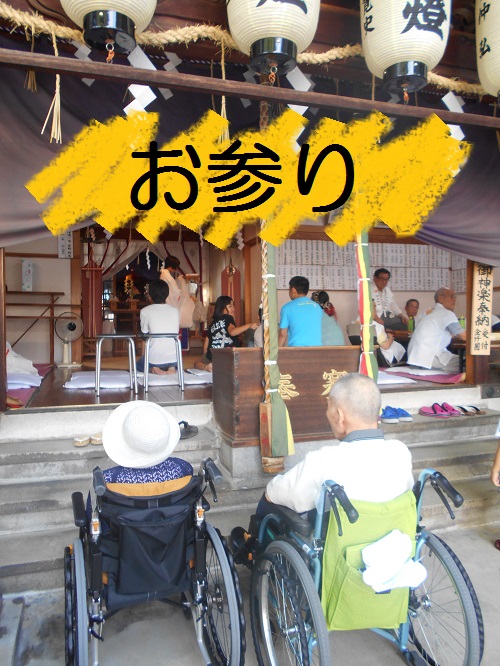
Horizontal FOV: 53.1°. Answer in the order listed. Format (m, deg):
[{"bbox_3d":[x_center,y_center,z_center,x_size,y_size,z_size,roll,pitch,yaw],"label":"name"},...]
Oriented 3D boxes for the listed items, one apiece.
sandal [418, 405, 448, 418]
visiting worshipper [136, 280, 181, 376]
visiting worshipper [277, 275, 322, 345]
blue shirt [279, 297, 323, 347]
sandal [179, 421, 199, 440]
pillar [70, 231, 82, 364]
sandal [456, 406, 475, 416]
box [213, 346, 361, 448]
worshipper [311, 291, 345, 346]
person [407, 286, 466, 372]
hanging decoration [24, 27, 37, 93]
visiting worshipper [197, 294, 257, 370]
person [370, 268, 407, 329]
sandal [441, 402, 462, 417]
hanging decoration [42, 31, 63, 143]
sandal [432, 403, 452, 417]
[{"bbox_3d":[1.574,0.657,4.256,0.245,0.085,0.095,1,2,33],"label":"sandal"},{"bbox_3d":[-0.923,-0.078,5.103,0.440,0.931,0.580,-1,2,-20],"label":"visiting worshipper"},{"bbox_3d":[0.530,-0.095,5.203,0.470,0.969,0.580,-1,2,-21],"label":"visiting worshipper"},{"bbox_3d":[0.510,-0.055,5.000,0.440,0.570,0.260,-1,3,-12],"label":"blue shirt"},{"bbox_3d":[-0.469,0.688,3.556,0.105,0.075,0.265,1,2,30],"label":"sandal"},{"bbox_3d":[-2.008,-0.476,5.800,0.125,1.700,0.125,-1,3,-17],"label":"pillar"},{"bbox_3d":[1.852,0.667,4.330,0.090,0.060,0.245,-2,3,-43],"label":"sandal"},{"bbox_3d":[0.321,0.398,3.628,1.079,0.643,0.540,-1,2,-18],"label":"box"},{"bbox_3d":[0.829,-0.035,5.352,0.430,0.838,0.550,-1,3,-34],"label":"worshipper"},{"bbox_3d":[1.967,-0.042,5.250,0.600,0.870,0.480,-1,3,-17],"label":"person"},{"bbox_3d":[-1.346,-1.681,3.075,0.080,0.398,0.075,-1,2,-18],"label":"hanging decoration"},{"bbox_3d":[-0.260,0.020,5.100,0.480,0.780,0.480,2,4,37],"label":"visiting worshipper"},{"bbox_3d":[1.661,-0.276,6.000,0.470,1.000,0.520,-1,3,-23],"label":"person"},{"bbox_3d":[1.626,0.617,4.100,0.250,0.090,0.100,1,3,27],"label":"sandal"},{"bbox_3d":[-0.910,-1.138,2.300,0.090,0.490,0.070,-1,3,-17],"label":"hanging decoration"},{"bbox_3d":[1.499,0.622,4.000,0.250,0.090,0.100,1,3,27],"label":"sandal"}]

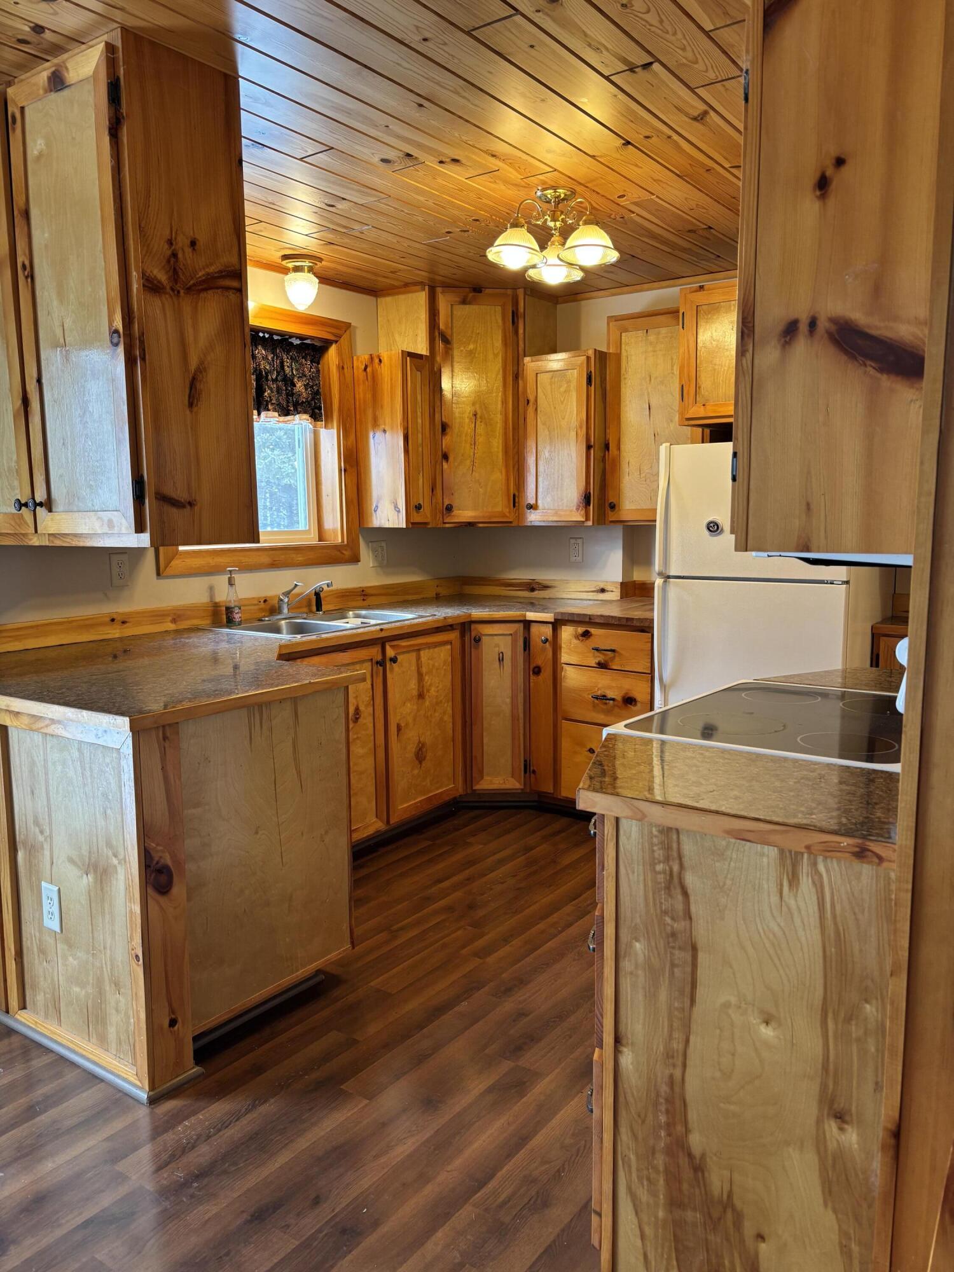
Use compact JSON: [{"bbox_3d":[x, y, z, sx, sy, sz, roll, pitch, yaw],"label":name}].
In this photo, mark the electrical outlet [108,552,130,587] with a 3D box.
[{"bbox_3d":[-1.296,-0.239,3.464,0.010,0.120,0.075,5,9,36],"label":"electrical outlet"}]

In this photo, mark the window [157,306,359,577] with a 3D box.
[{"bbox_3d":[-0.914,-0.817,3.969,0.130,1.069,1.105,5,9,35],"label":"window"}]

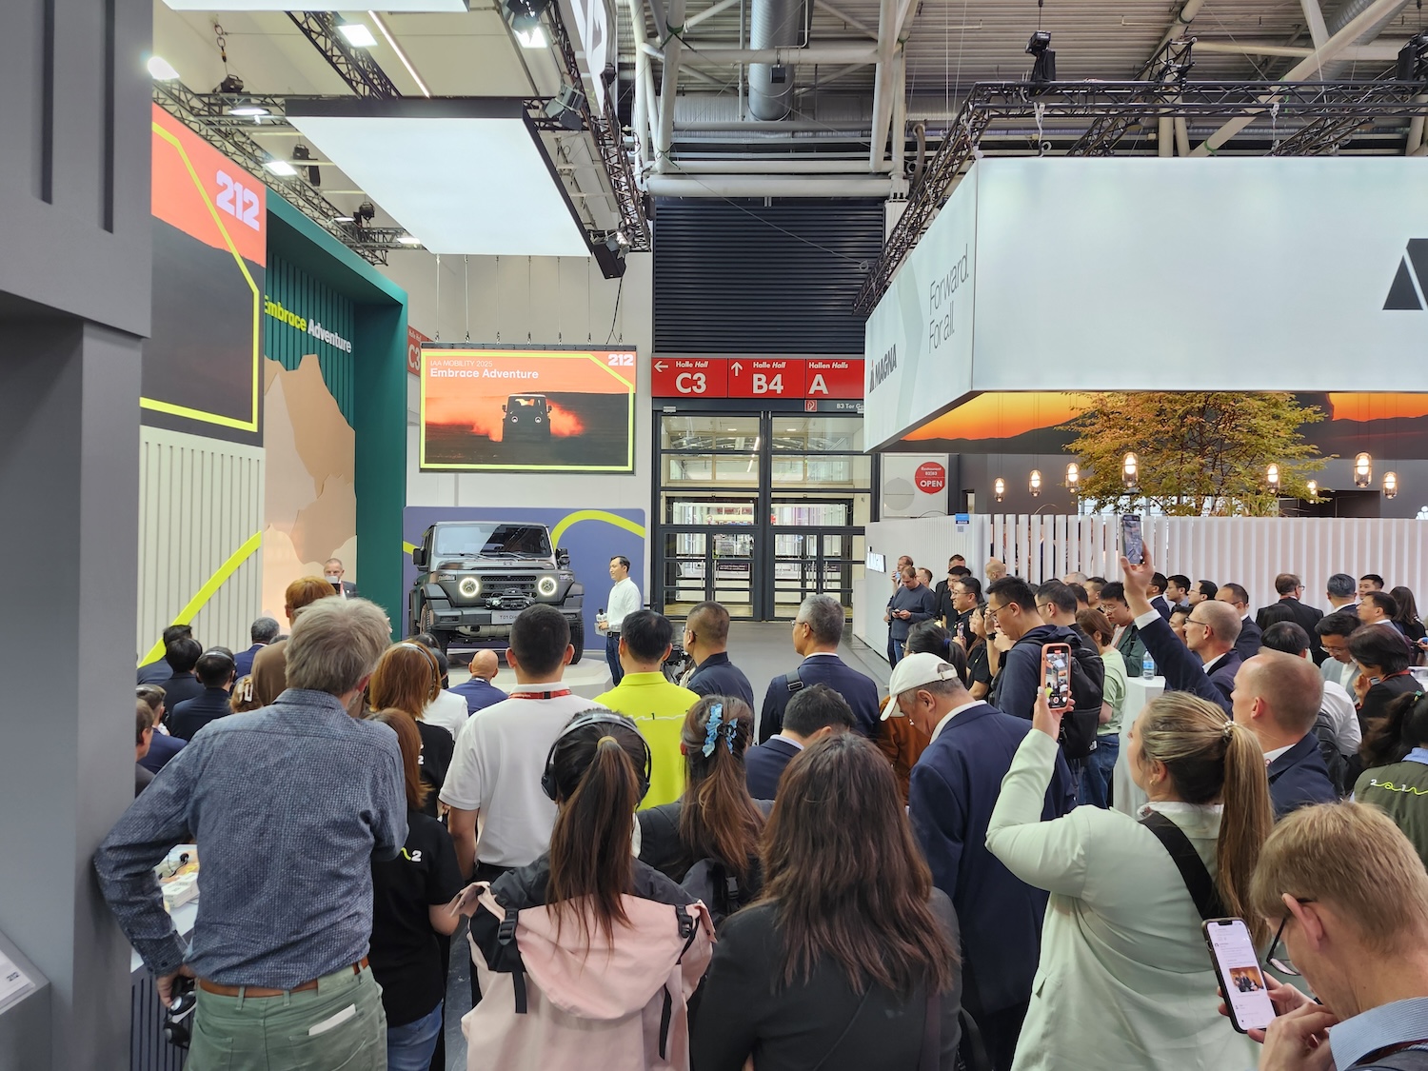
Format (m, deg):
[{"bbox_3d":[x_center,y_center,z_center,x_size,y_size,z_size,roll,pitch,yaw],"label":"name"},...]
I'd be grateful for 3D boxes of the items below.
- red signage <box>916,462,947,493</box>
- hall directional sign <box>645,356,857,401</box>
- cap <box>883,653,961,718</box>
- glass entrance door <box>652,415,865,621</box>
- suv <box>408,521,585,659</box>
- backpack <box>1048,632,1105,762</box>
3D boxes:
[{"bbox_3d":[5.000,-1.335,21.850,0.750,0.750,0.040,1,0,2],"label":"red signage"},{"bbox_3d":[1.236,-3.630,21.900,5.250,0.940,0.120,1,0,2],"label":"hall directional sign"},{"bbox_3d":[0.625,0.447,2.830,0.190,0.150,0.270,0,-22,-46],"label":"cap"},{"bbox_3d":[1.138,-0.440,22.000,4.940,4.840,0.180,1,0,2],"label":"glass entrance door"},{"bbox_3d":[-3.200,0.710,13.200,1.950,1.930,4.700,1,0,-22],"label":"suv"},{"bbox_3d":[1.545,0.690,4.100,0.220,0.490,0.300,1,0,44],"label":"backpack"}]

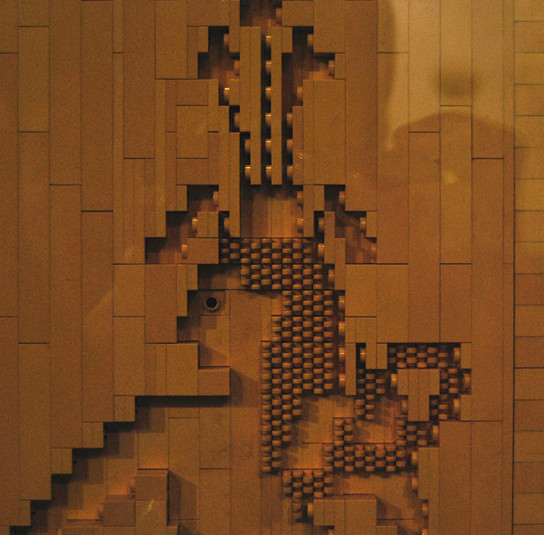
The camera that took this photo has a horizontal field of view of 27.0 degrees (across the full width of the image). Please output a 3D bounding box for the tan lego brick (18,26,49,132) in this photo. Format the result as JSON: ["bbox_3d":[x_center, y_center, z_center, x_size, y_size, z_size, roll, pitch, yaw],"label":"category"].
[{"bbox_3d":[-0.073,-0.057,0.349,0.010,0.032,0.010,0,1,0],"label":"tan lego brick"}]

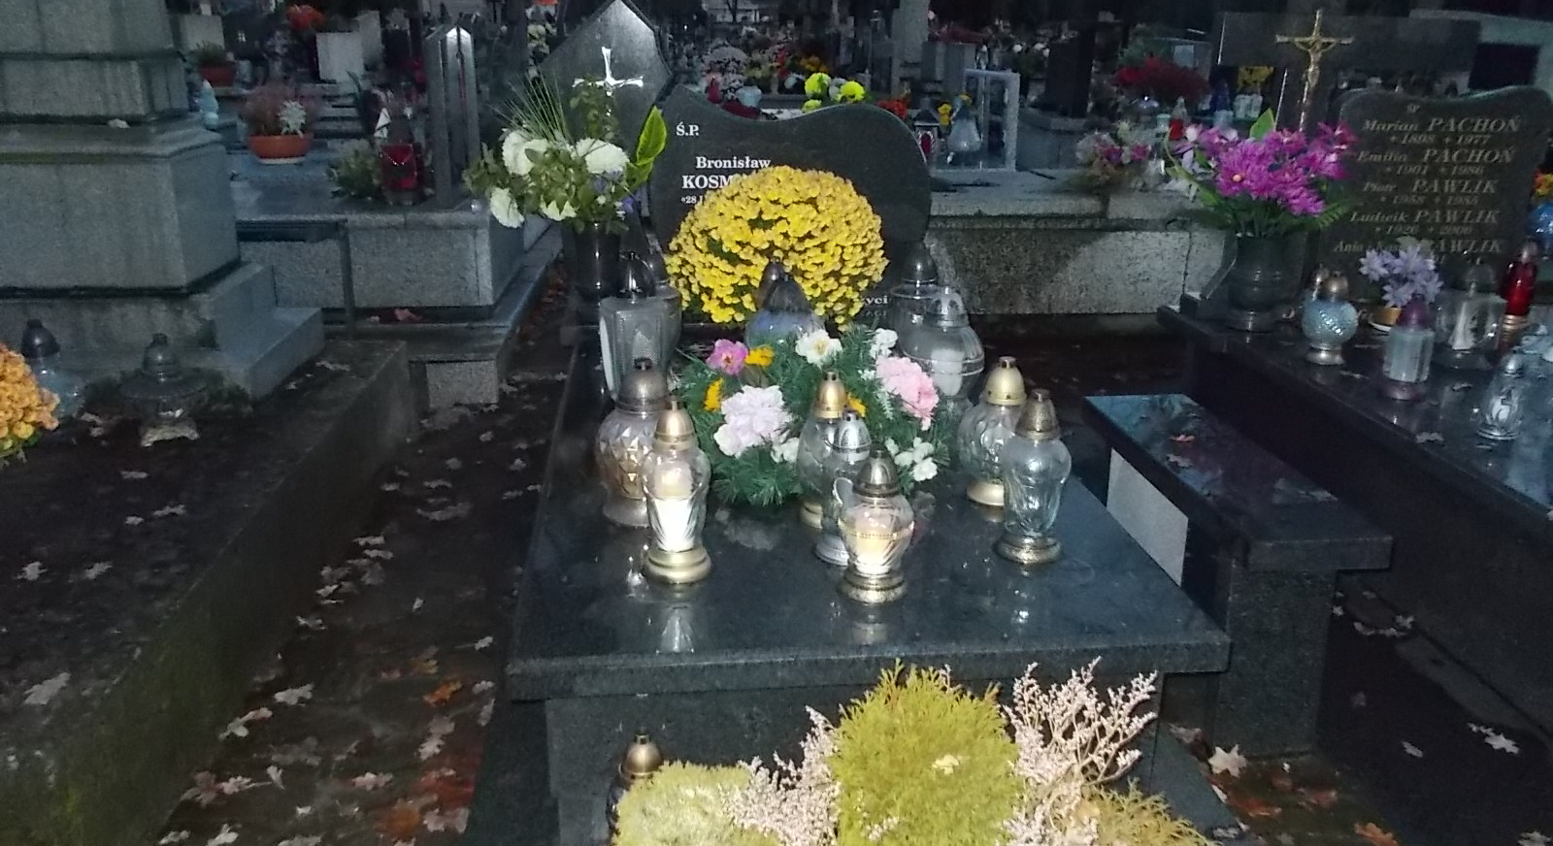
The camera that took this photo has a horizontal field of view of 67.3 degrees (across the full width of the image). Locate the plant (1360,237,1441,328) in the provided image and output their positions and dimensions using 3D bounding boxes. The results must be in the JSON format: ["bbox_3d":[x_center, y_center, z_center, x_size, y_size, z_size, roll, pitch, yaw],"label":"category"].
[{"bbox_3d":[1.893,-0.418,3.536,0.257,0.251,0.219,0,20,0],"label":"plant"}]

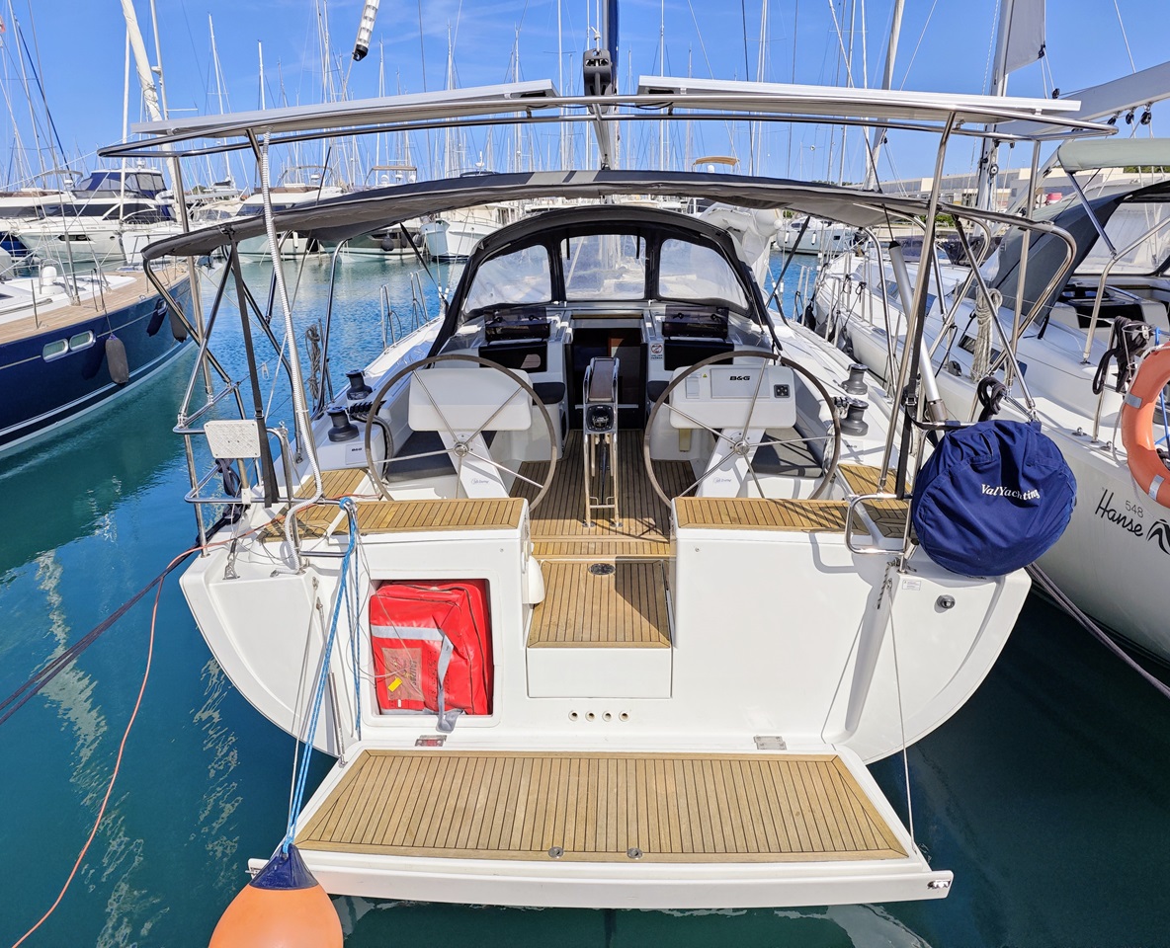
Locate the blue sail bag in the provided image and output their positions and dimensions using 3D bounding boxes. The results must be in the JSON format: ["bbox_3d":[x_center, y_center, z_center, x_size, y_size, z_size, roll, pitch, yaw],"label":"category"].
[{"bbox_3d":[1.810,0.118,3.771,0.710,0.730,0.270,-3,18,-6],"label":"blue sail bag"}]

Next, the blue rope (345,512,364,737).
[{"bbox_3d":[-1.109,0.749,4.067,0.055,1.200,0.050,0,18,2],"label":"blue rope"}]

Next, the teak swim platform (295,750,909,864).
[{"bbox_3d":[0.064,1.518,3.816,2.570,0.070,0.730,0,18,2],"label":"teak swim platform"}]

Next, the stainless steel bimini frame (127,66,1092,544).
[{"bbox_3d":[0.077,-0.717,4.234,3.850,2.050,2.100,0,18,2],"label":"stainless steel bimini frame"}]

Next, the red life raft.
[{"bbox_3d":[-0.768,0.850,4.360,0.520,0.680,0.360,-1,18,0],"label":"red life raft"}]

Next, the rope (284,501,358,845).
[{"bbox_3d":[-1.176,0.862,3.749,0.100,1.521,0.080,7,-11,0],"label":"rope"}]

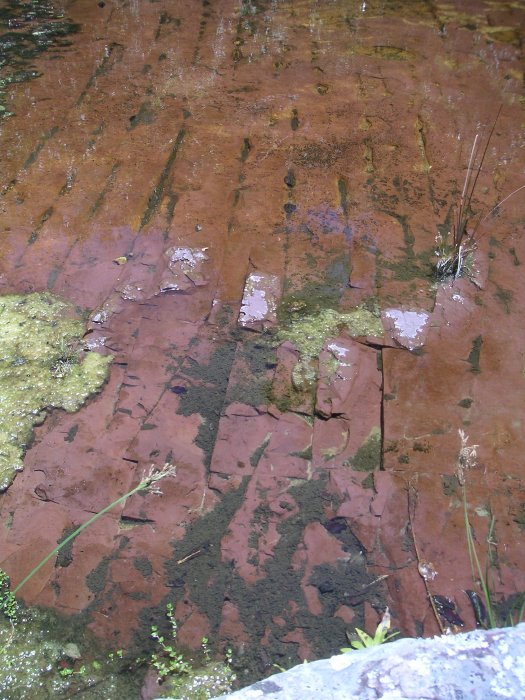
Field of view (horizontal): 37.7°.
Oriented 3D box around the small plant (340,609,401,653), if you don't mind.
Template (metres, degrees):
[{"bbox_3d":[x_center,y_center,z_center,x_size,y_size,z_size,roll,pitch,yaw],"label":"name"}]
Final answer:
[{"bbox_3d":[0.234,0.624,1.680,0.130,0.090,0.120,0,36,0],"label":"small plant"}]

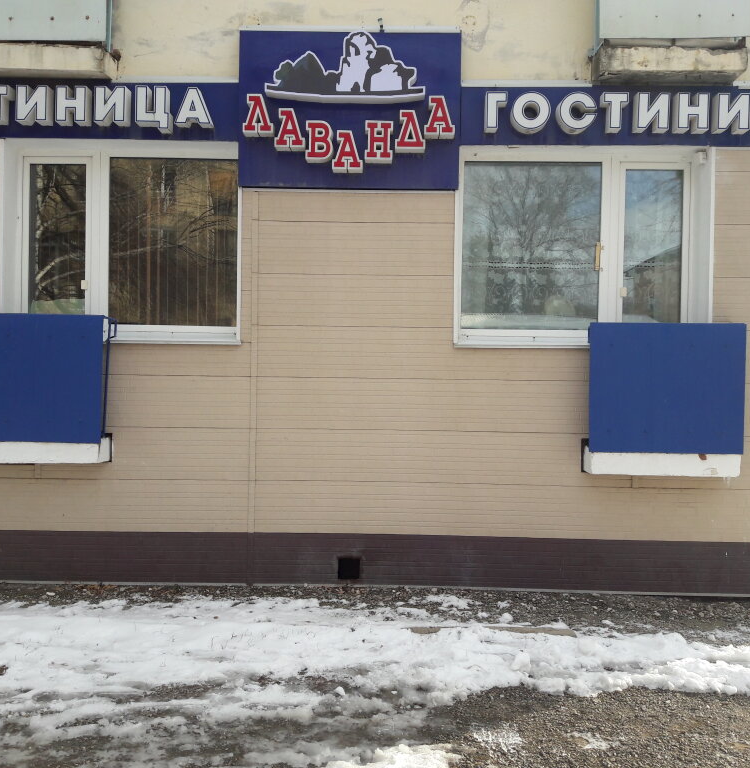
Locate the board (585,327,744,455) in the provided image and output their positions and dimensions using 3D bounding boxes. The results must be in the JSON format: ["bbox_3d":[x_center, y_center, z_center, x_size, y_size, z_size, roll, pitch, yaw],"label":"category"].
[{"bbox_3d":[2.045,0.032,5.782,1.085,0.908,0.110,1,0,0],"label":"board"}]

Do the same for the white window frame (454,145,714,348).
[{"bbox_3d":[1.522,-1.001,6.112,1.870,1.469,0.220,1,0,0],"label":"white window frame"}]

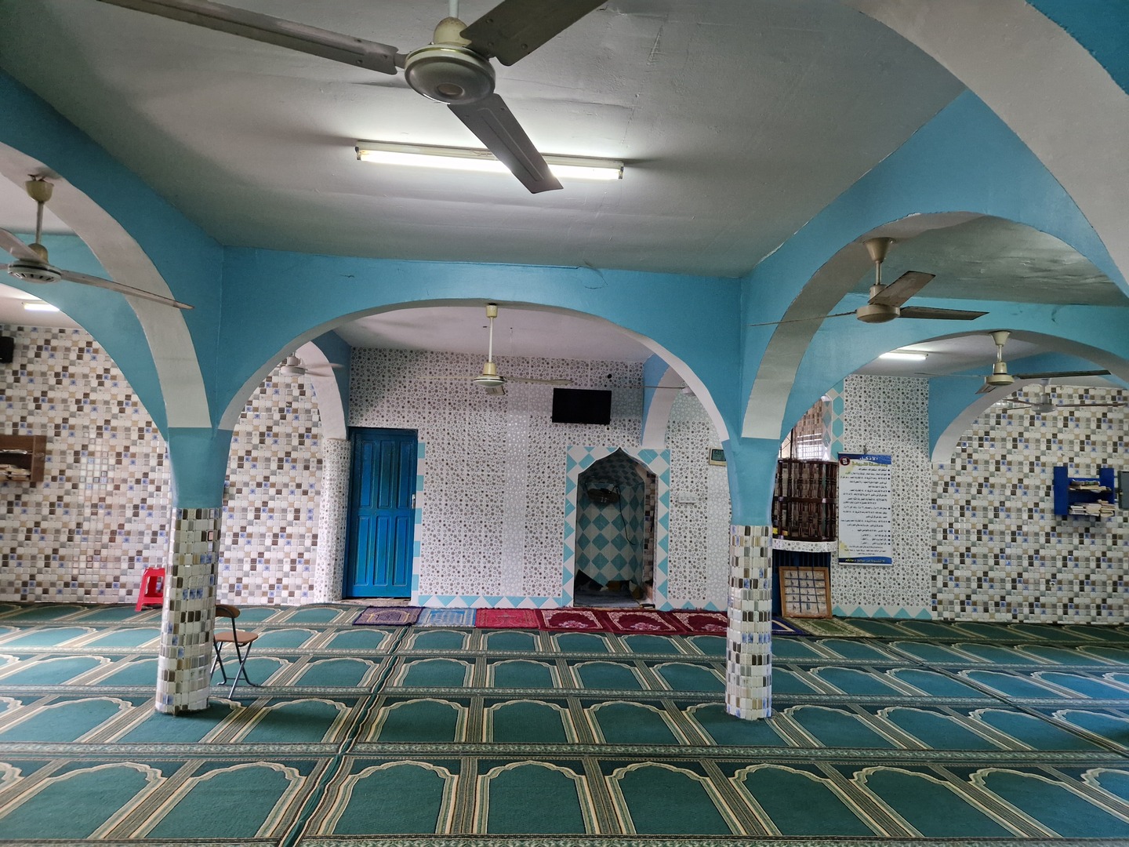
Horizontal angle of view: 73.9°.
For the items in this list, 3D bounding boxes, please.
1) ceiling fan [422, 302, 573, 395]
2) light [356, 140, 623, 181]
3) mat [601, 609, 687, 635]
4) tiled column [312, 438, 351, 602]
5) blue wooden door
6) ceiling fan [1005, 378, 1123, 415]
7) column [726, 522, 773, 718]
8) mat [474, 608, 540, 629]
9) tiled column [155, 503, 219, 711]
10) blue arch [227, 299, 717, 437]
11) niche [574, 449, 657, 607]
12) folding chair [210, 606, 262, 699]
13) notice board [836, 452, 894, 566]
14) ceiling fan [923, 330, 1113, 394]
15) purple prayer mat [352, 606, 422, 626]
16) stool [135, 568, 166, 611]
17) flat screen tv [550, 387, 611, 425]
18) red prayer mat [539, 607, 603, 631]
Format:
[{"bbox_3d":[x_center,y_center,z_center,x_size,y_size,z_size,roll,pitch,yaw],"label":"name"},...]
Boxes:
[{"bbox_3d":[-0.527,-0.552,5.485,1.160,0.607,1.060,2,-4,-4],"label":"ceiling fan"},{"bbox_3d":[-0.336,-1.209,3.457,1.220,0.075,0.055,2,-4,-4],"label":"light"},{"bbox_3d":[0.886,2.288,8.714,0.760,0.012,1.270,2,-4,-3],"label":"mat"},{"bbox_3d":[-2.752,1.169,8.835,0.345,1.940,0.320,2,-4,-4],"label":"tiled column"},{"bbox_3d":[-2.283,1.121,9.340,0.820,2.080,0.090,2,-4,-3],"label":"blue wooden door"},{"bbox_3d":[5.105,-0.293,7.749,1.170,0.367,1.270,0,-5,32],"label":"ceiling fan"},{"bbox_3d":[1.330,1.394,5.384,0.330,1.330,0.330,2,-4,-4],"label":"column"},{"bbox_3d":[-0.661,2.236,8.648,0.690,0.012,1.120,2,-4,-3],"label":"mat"},{"bbox_3d":[-2.662,1.291,5.341,0.350,1.370,0.350,2,-4,-3],"label":"tiled column"},{"bbox_3d":[-0.612,-0.398,5.557,3.680,1.000,0.280,2,-4,-3],"label":"blue arch"},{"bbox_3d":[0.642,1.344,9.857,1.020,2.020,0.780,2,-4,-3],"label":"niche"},{"bbox_3d":[-2.364,1.583,5.330,0.360,0.670,0.460,2,-4,4],"label":"folding chair"},{"bbox_3d":[3.791,1.086,9.432,0.695,1.380,0.020,2,-4,-4],"label":"notice board"},{"bbox_3d":[3.321,-0.496,5.721,1.300,0.430,1.300,2,-4,-3],"label":"ceiling fan"},{"bbox_3d":[-1.917,2.128,8.284,0.620,0.016,1.040,2,-4,-4],"label":"purple prayer mat"},{"bbox_3d":[-4.613,1.877,8.578,0.370,0.470,0.370,2,-4,-3],"label":"stool"},{"bbox_3d":[0.229,-0.215,9.444,0.730,0.430,0.080,2,-4,-3],"label":"flat screen tv"},{"bbox_3d":[0.071,2.215,8.460,0.740,0.016,1.180,2,-4,-4],"label":"red prayer mat"}]

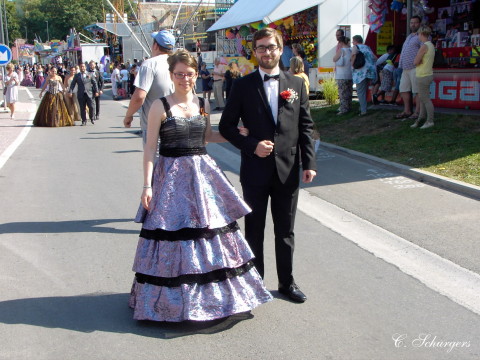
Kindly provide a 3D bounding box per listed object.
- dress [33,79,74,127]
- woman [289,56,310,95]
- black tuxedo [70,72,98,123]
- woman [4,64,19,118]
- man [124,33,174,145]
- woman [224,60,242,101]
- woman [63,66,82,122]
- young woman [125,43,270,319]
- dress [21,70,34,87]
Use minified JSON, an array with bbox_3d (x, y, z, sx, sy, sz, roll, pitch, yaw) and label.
[{"bbox_3d":[-5.377,-2.277,20.823,1.160,1.360,1.050,-3,9,-12],"label":"dress"},{"bbox_3d":[0.858,-0.955,10.400,0.500,1.620,0.380,-1,9,3],"label":"woman"},{"bbox_3d":[-4.528,-2.393,21.000,0.780,1.500,0.480,-3,9,-12],"label":"black tuxedo"},{"bbox_3d":[-6.867,-2.660,21.700,0.470,1.640,0.380,-3,9,-14],"label":"woman"},{"bbox_3d":[-0.847,-0.484,6.900,0.640,1.860,0.550,-6,10,-30],"label":"man"},{"bbox_3d":[-0.203,-2.856,22.500,0.520,1.630,0.380,-3,9,-14],"label":"woman"},{"bbox_3d":[-5.080,-2.665,22.200,0.850,1.620,0.800,-3,9,-12],"label":"woman"},{"bbox_3d":[-0.259,0.001,4.720,0.980,1.690,0.920,-2,9,-7],"label":"young woman"},{"bbox_3d":[-16.208,-7.720,55.000,1.030,1.250,0.850,-3,9,-12],"label":"dress"}]

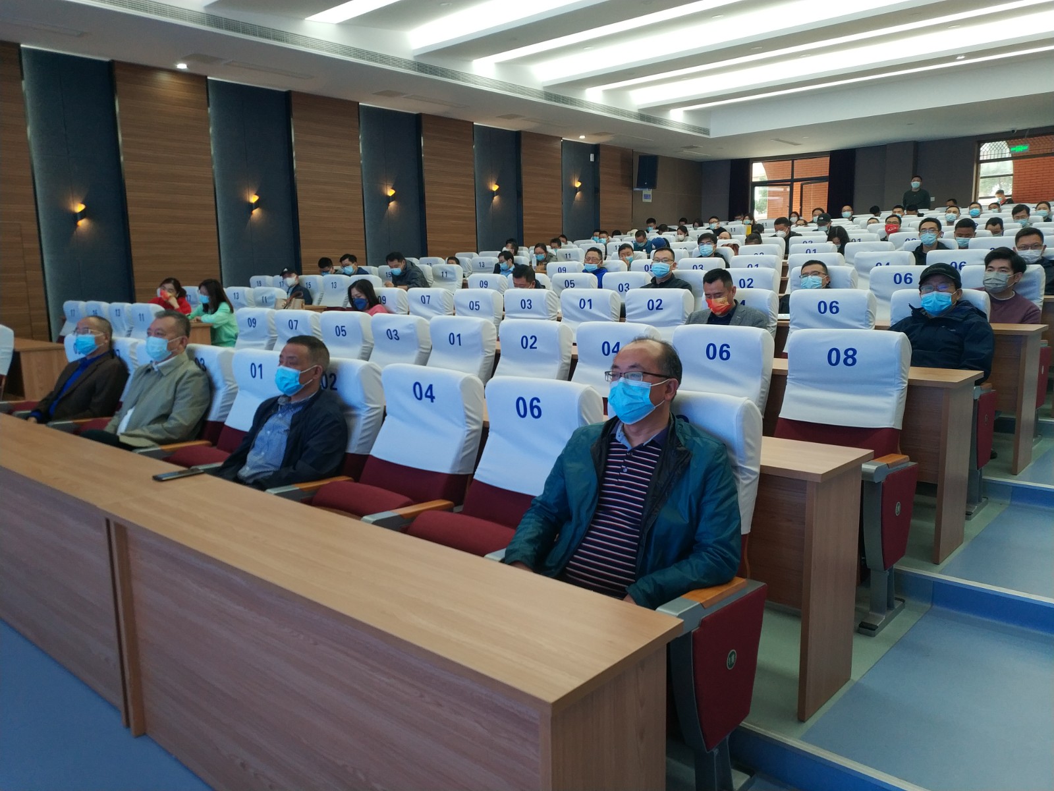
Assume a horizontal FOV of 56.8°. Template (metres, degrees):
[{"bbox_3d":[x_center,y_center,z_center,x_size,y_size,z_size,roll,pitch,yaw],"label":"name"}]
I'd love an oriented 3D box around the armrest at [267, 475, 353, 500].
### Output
[{"bbox_3d":[-0.773,0.345,3.503,0.067,0.078,0.406,7,12,41],"label":"armrest"}]

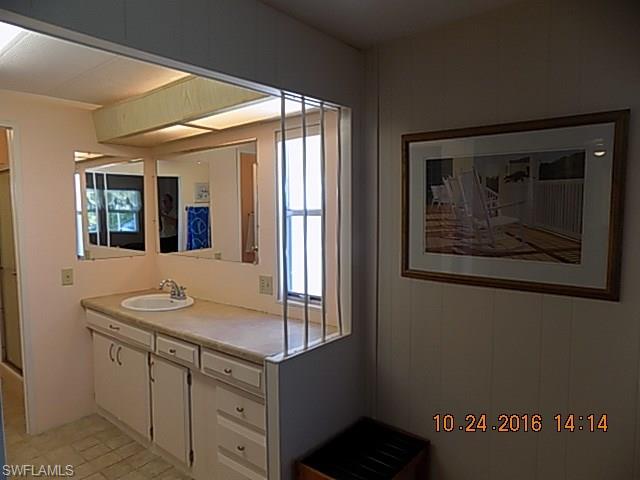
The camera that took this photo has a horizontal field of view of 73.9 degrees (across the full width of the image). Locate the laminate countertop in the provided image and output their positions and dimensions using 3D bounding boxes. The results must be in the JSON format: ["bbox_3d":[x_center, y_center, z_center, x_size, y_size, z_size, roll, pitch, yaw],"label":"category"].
[{"bbox_3d":[-0.813,0.481,2.695,1.929,0.040,0.570,3,5,39],"label":"laminate countertop"}]

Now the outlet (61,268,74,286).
[{"bbox_3d":[-1.784,0.267,3.011,0.008,0.114,0.070,3,5,39],"label":"outlet"}]

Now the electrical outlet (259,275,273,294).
[{"bbox_3d":[-0.339,0.286,2.659,0.114,0.114,0.010,3,5,39],"label":"electrical outlet"}]

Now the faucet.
[{"bbox_3d":[-1.059,0.360,3.045,0.150,0.125,0.155,-3,5,-39],"label":"faucet"}]

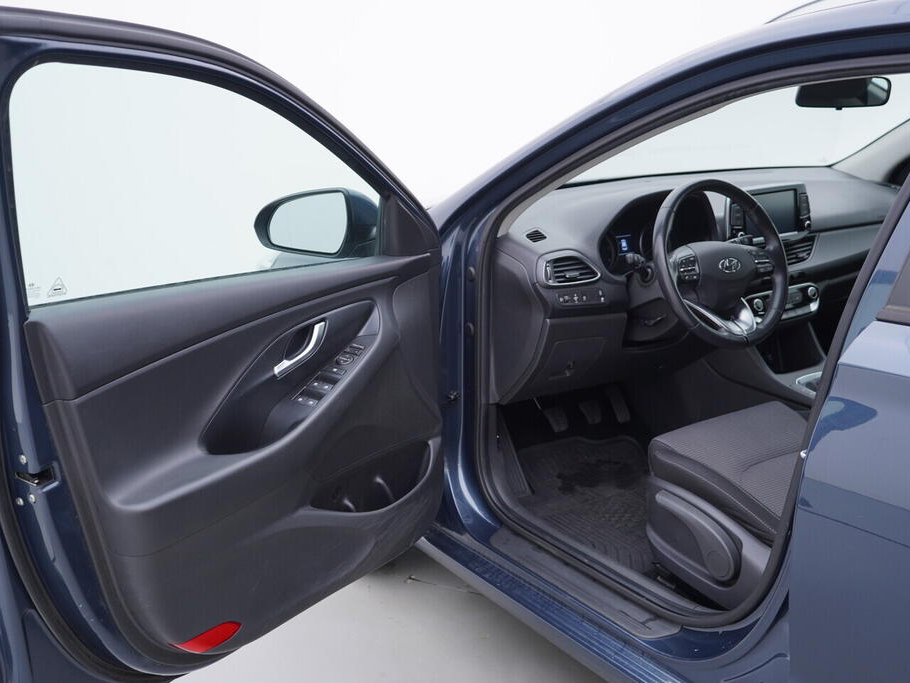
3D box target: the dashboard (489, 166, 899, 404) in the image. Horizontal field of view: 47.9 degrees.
[{"bbox_3d":[0.690,-0.204,2.758,1.420,0.500,0.560,-7,14,-29],"label":"dashboard"}]

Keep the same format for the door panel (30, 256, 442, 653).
[{"bbox_3d":[-0.326,0.211,1.996,0.140,0.670,1.000,9,16,36],"label":"door panel"}]

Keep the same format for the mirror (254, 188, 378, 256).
[{"bbox_3d":[-0.307,-0.268,2.256,0.238,0.158,0.145,5,13,20],"label":"mirror"}]

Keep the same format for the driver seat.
[{"bbox_3d":[0.816,0.055,1.843,0.530,1.000,0.850,-7,14,-29],"label":"driver seat"}]

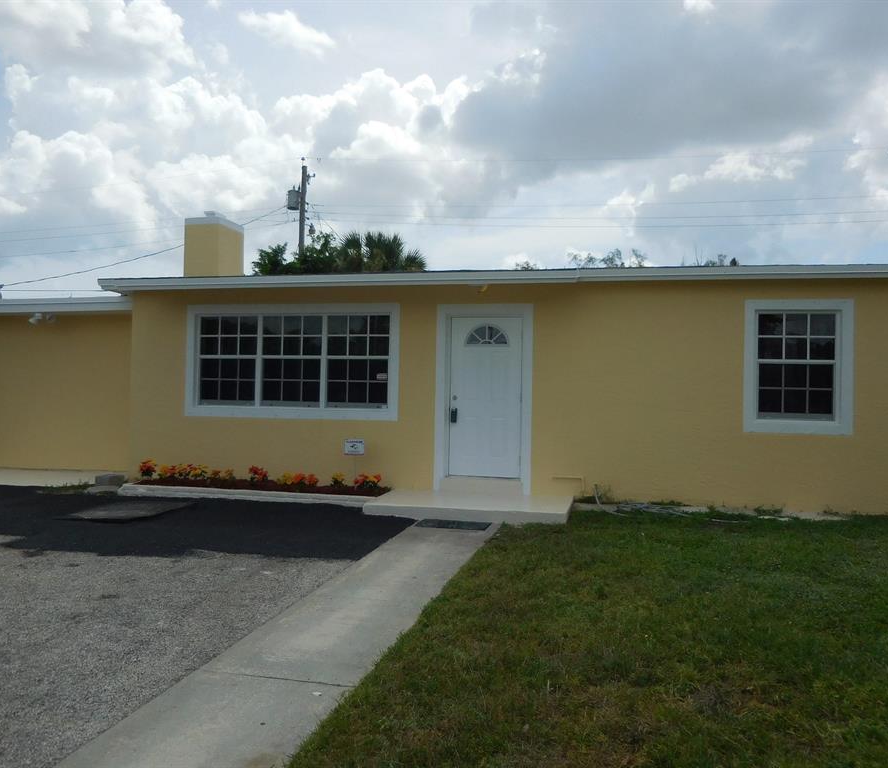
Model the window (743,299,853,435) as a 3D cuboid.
[{"bbox_3d":[4.143,-0.195,8.661,1.171,1.556,0.120,1,0,12],"label":"window"}]

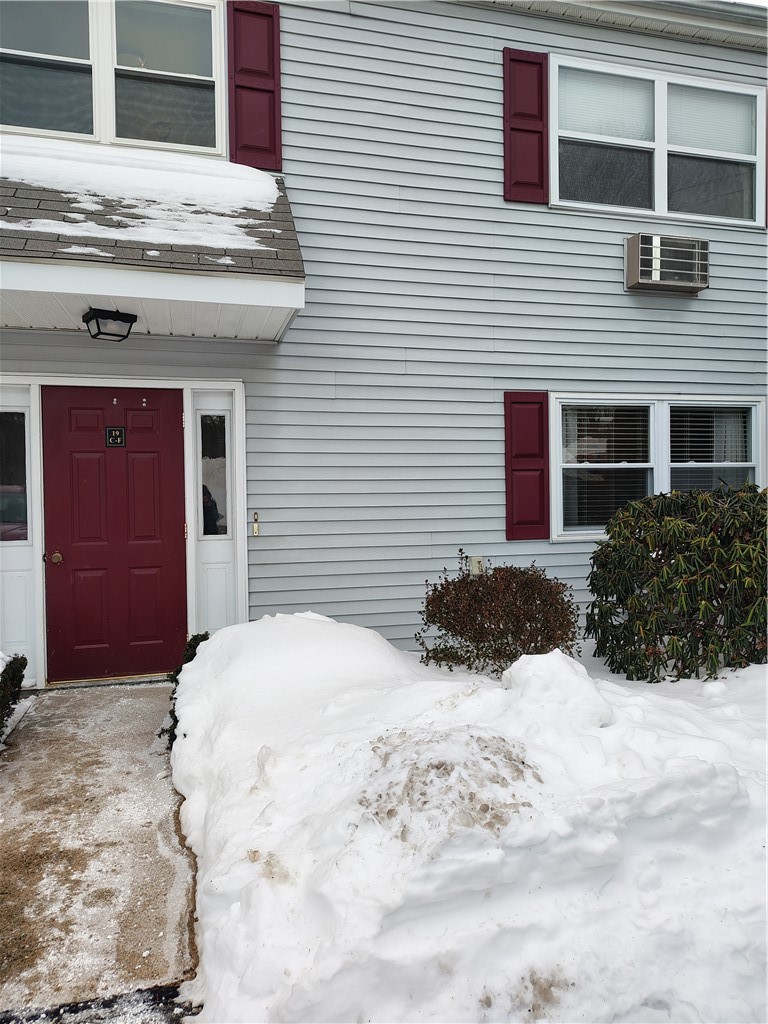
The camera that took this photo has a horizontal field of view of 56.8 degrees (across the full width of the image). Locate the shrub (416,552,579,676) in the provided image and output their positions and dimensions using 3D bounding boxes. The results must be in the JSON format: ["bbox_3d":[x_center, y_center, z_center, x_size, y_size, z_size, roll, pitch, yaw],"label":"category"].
[{"bbox_3d":[0.819,0.703,4.997,1.140,0.843,0.950,-1,1,-14],"label":"shrub"}]

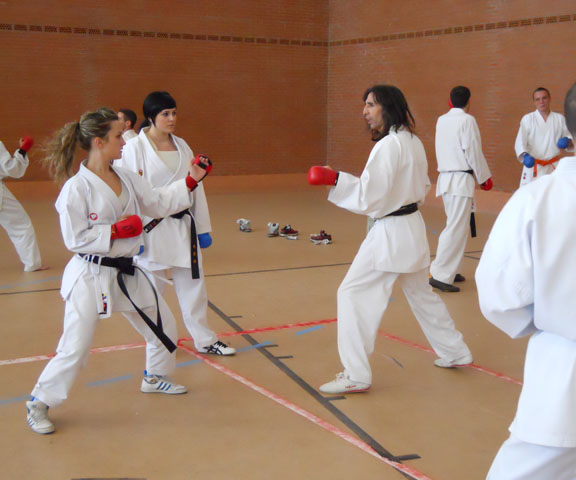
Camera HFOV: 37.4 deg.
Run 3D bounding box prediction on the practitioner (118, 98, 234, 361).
[{"bbox_3d":[-0.747,-0.116,5.682,0.600,1.730,0.700,-6,11,-36],"label":"practitioner"}]

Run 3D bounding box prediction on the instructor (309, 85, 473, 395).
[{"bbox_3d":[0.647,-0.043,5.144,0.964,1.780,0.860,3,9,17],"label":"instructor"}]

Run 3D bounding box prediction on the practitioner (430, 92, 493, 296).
[{"bbox_3d":[1.634,-0.472,7.851,0.485,1.820,0.495,-7,12,-42],"label":"practitioner"}]

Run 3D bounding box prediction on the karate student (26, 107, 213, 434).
[{"bbox_3d":[-0.907,0.128,4.486,0.670,1.610,0.939,6,10,32],"label":"karate student"}]

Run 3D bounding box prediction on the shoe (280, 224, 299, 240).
[{"bbox_3d":[0.013,-0.103,10.913,0.270,0.125,0.110,4,10,23],"label":"shoe"}]

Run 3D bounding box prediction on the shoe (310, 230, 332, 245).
[{"bbox_3d":[0.416,-0.045,10.567,0.280,0.125,0.110,3,9,14],"label":"shoe"}]

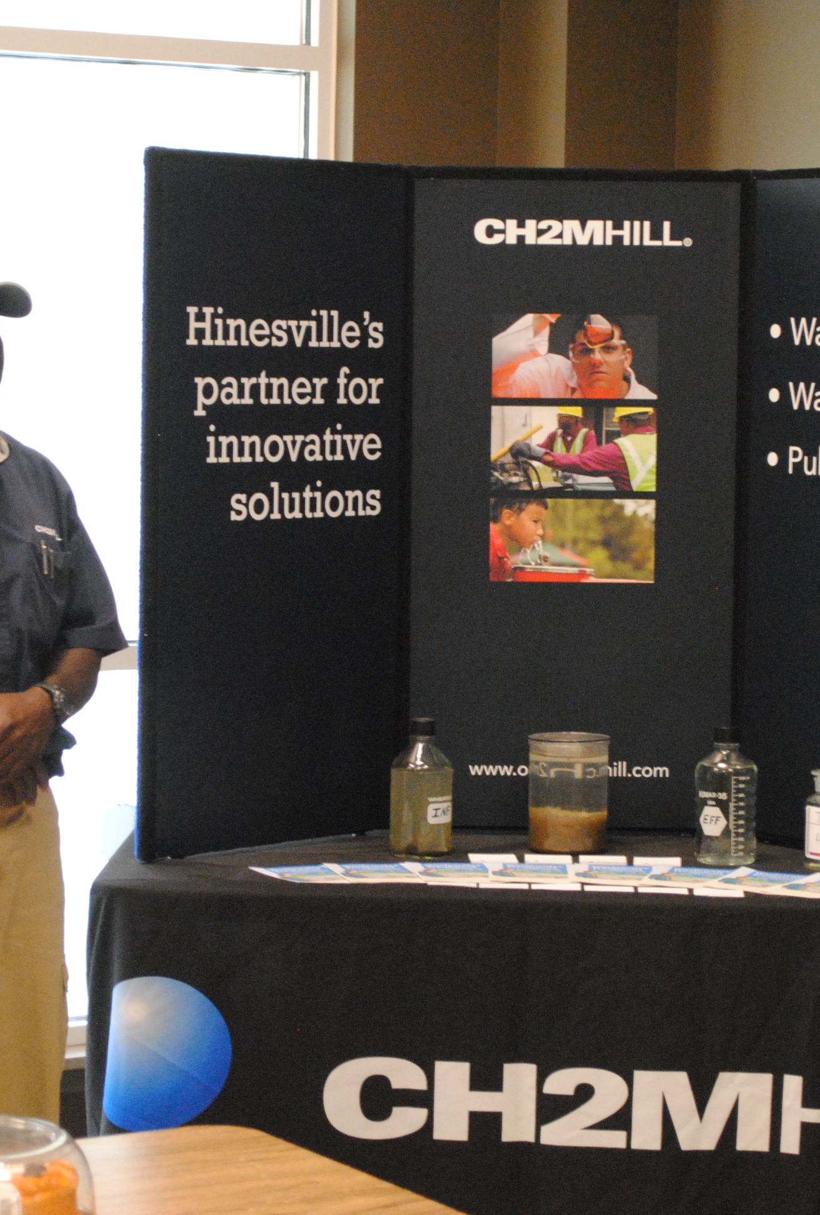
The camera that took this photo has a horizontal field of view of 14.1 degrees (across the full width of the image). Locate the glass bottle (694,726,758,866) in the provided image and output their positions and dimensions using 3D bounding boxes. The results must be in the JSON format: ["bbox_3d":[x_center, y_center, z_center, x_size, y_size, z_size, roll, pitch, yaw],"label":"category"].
[{"bbox_3d":[0.537,0.317,5.640,0.106,0.228,0.106,1,4,0],"label":"glass bottle"}]

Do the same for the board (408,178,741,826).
[{"bbox_3d":[0.288,-0.186,5.913,0.603,1.180,0.030,1,4,4],"label":"board"}]

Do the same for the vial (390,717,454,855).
[{"bbox_3d":[0.021,0.305,5.662,0.104,0.231,0.104,1,4,0],"label":"vial"}]

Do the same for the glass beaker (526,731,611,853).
[{"bbox_3d":[0.276,0.320,5.760,0.142,0.194,0.142,1,4,0],"label":"glass beaker"}]

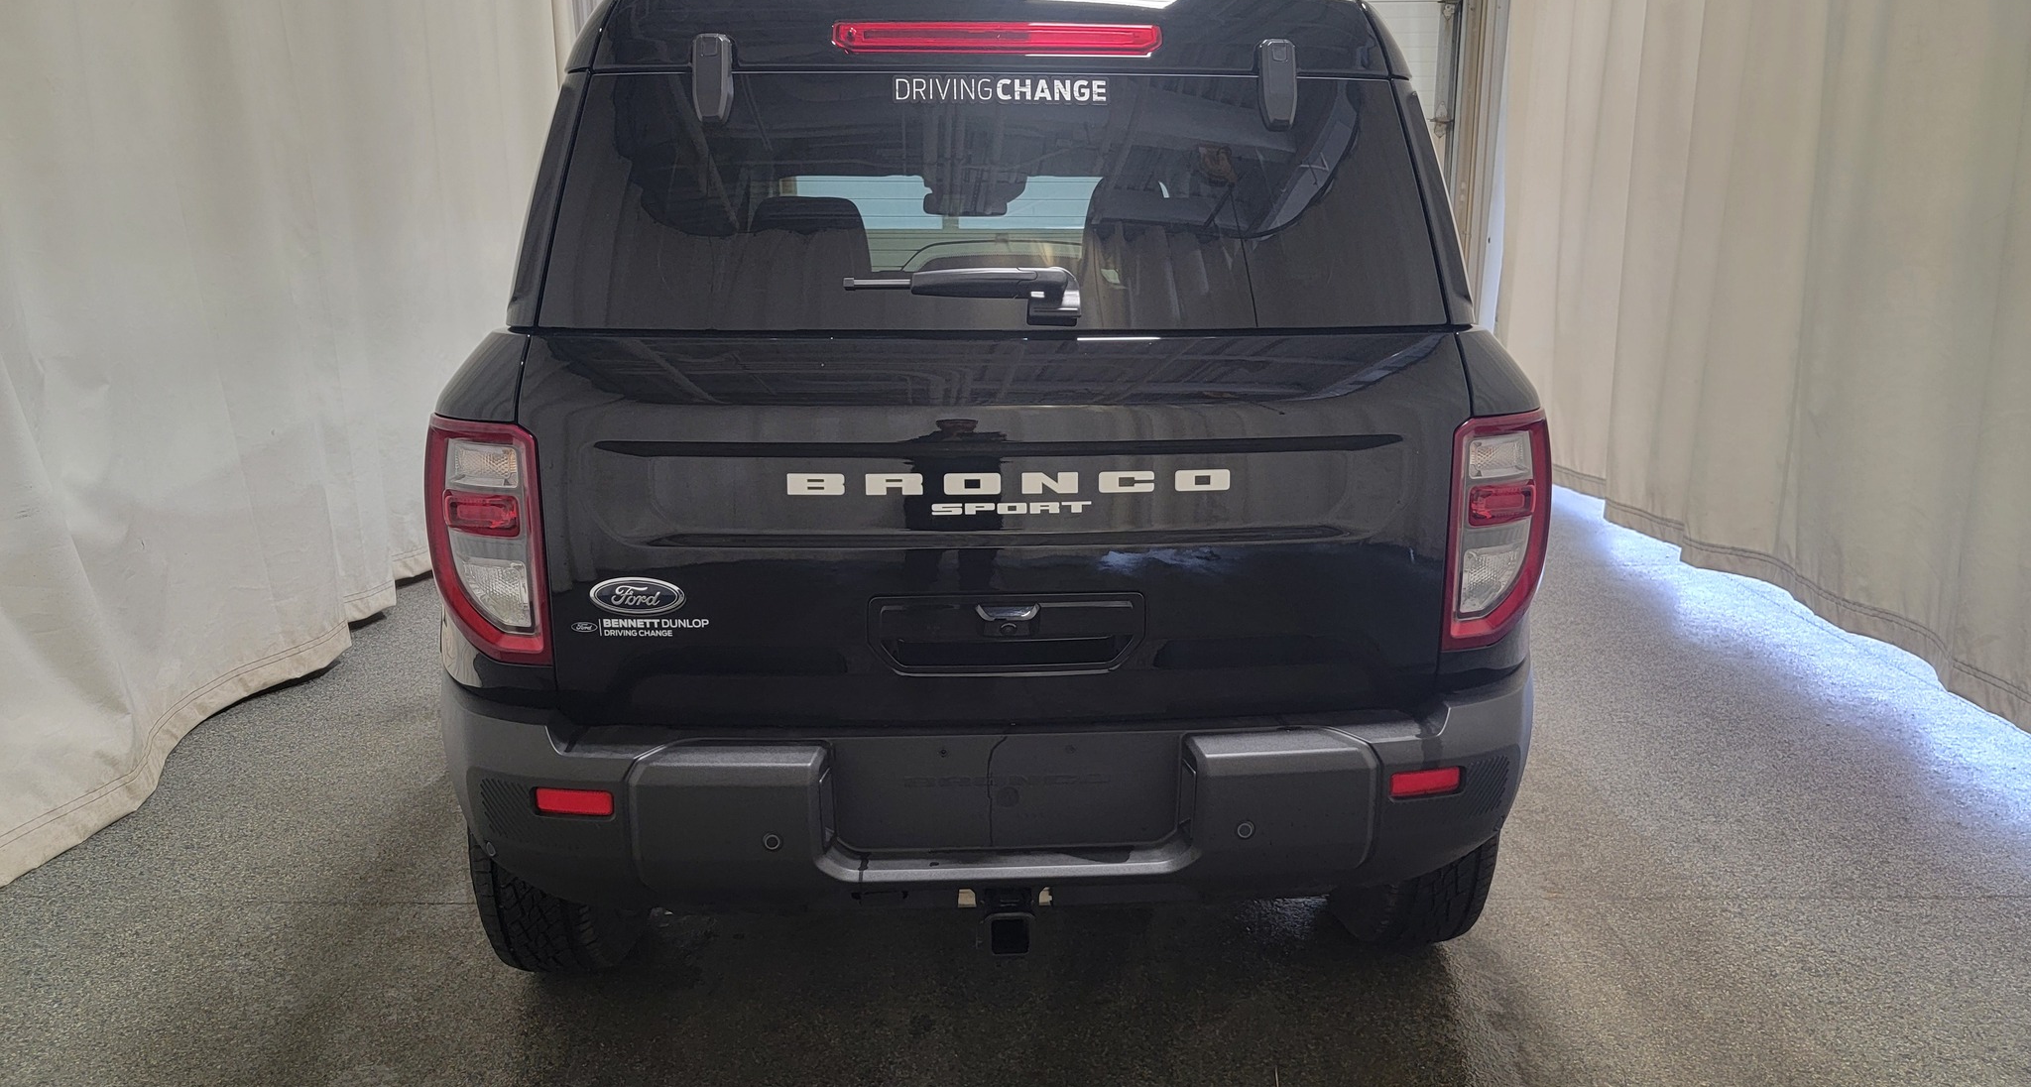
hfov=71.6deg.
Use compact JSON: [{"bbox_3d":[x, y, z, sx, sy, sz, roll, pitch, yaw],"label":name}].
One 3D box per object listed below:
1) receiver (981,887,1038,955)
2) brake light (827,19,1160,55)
[{"bbox_3d":[-0.012,0.529,2.046,0.079,0.100,0.120,-1,15,-3],"label":"receiver"},{"bbox_3d":[-0.025,-0.691,1.927,0.460,0.052,0.045,-1,5,-3],"label":"brake light"}]

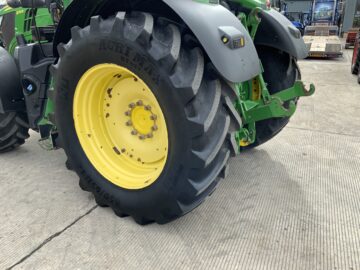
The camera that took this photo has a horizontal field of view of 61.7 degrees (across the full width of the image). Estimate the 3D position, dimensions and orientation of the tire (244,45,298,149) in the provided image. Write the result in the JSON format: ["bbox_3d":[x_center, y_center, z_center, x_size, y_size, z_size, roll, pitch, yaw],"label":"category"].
[{"bbox_3d":[0.739,-0.723,4.455,1.890,1.840,0.640,11,22,32],"label":"tire"}]

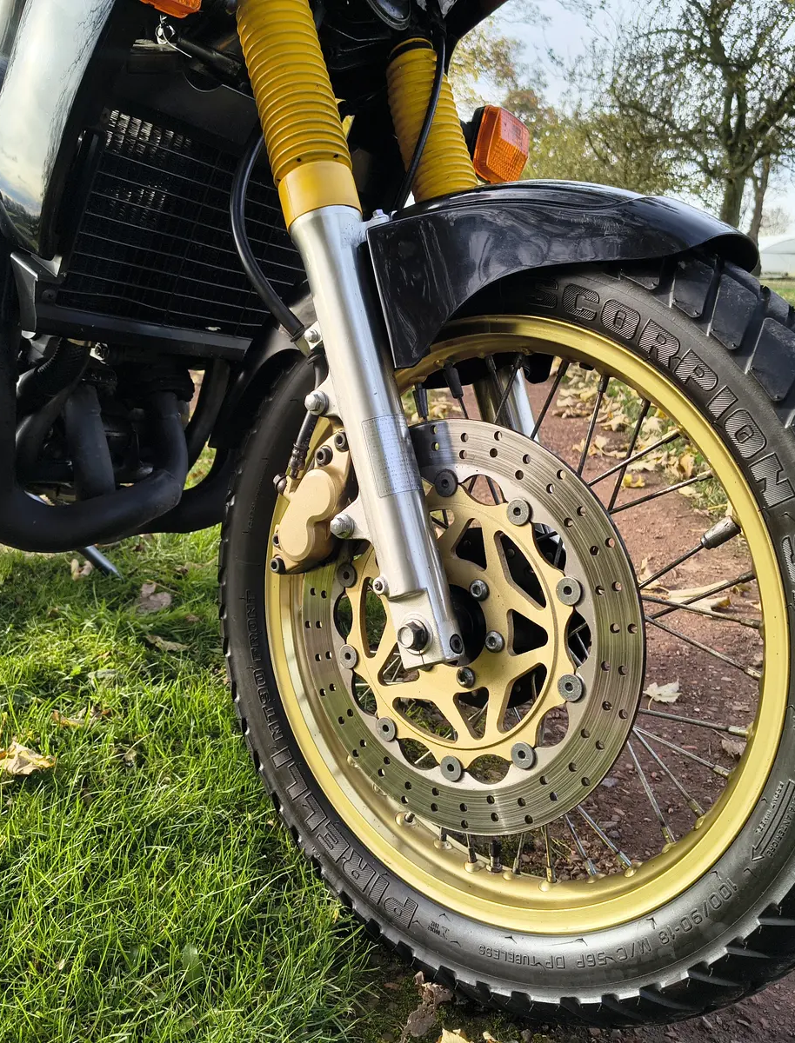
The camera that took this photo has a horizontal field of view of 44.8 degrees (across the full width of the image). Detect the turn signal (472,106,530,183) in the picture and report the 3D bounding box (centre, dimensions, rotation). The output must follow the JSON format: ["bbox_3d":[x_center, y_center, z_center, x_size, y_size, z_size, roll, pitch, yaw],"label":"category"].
[{"bbox_3d":[0.105,-0.407,1.053,0.044,0.071,0.080,13,9,28],"label":"turn signal"}]

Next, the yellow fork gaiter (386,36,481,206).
[{"bbox_3d":[0.033,-0.359,0.916,0.063,0.208,0.063,-19,-9,39],"label":"yellow fork gaiter"}]

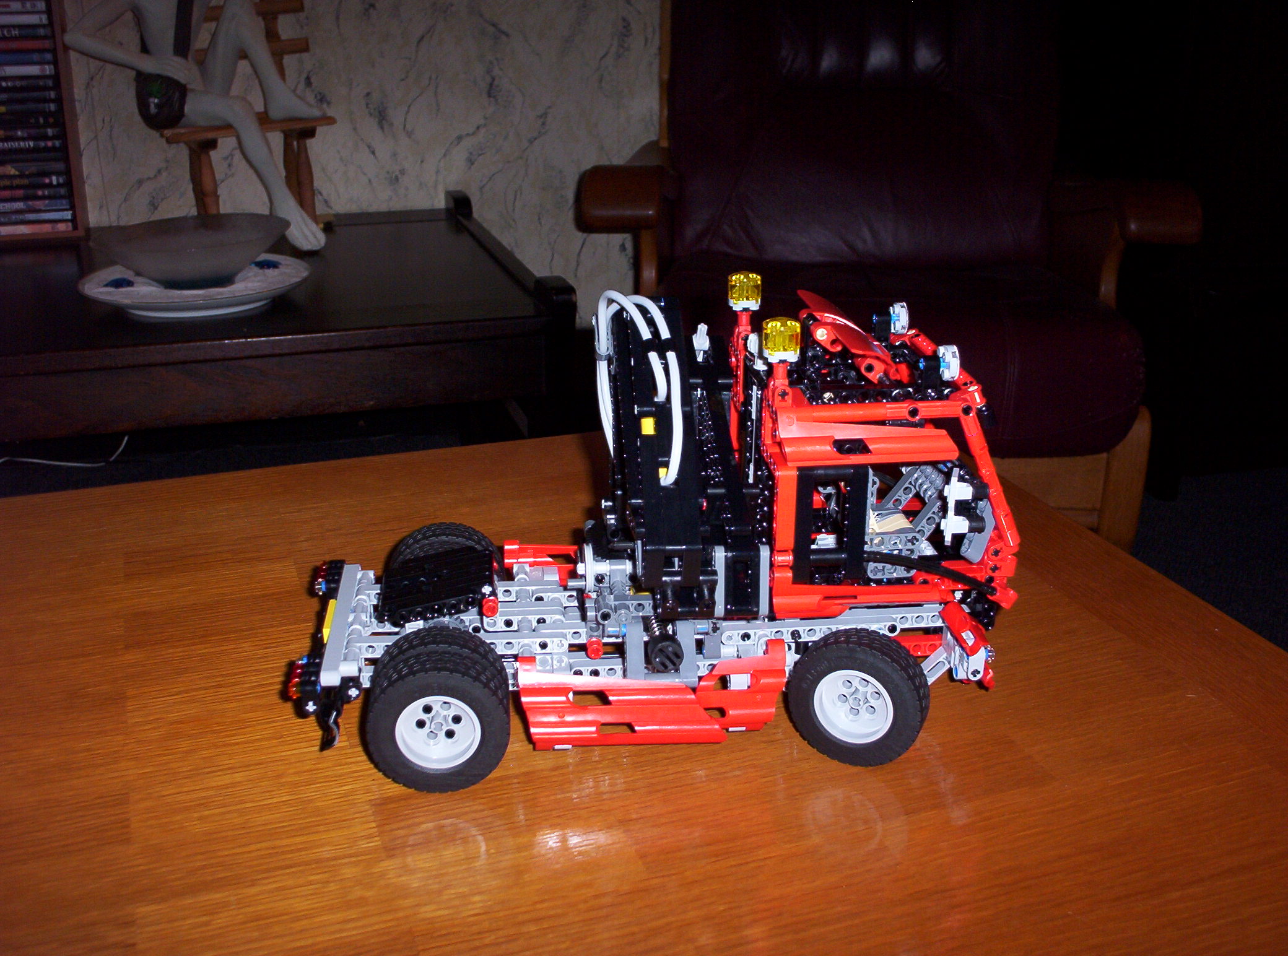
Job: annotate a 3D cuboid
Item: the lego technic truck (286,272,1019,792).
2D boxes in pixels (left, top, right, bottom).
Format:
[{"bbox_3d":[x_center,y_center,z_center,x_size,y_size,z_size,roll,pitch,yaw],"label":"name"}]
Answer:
[{"bbox_3d":[0.003,0.012,0.645,0.341,0.208,0.164,-2,22,-7],"label":"lego technic truck"}]

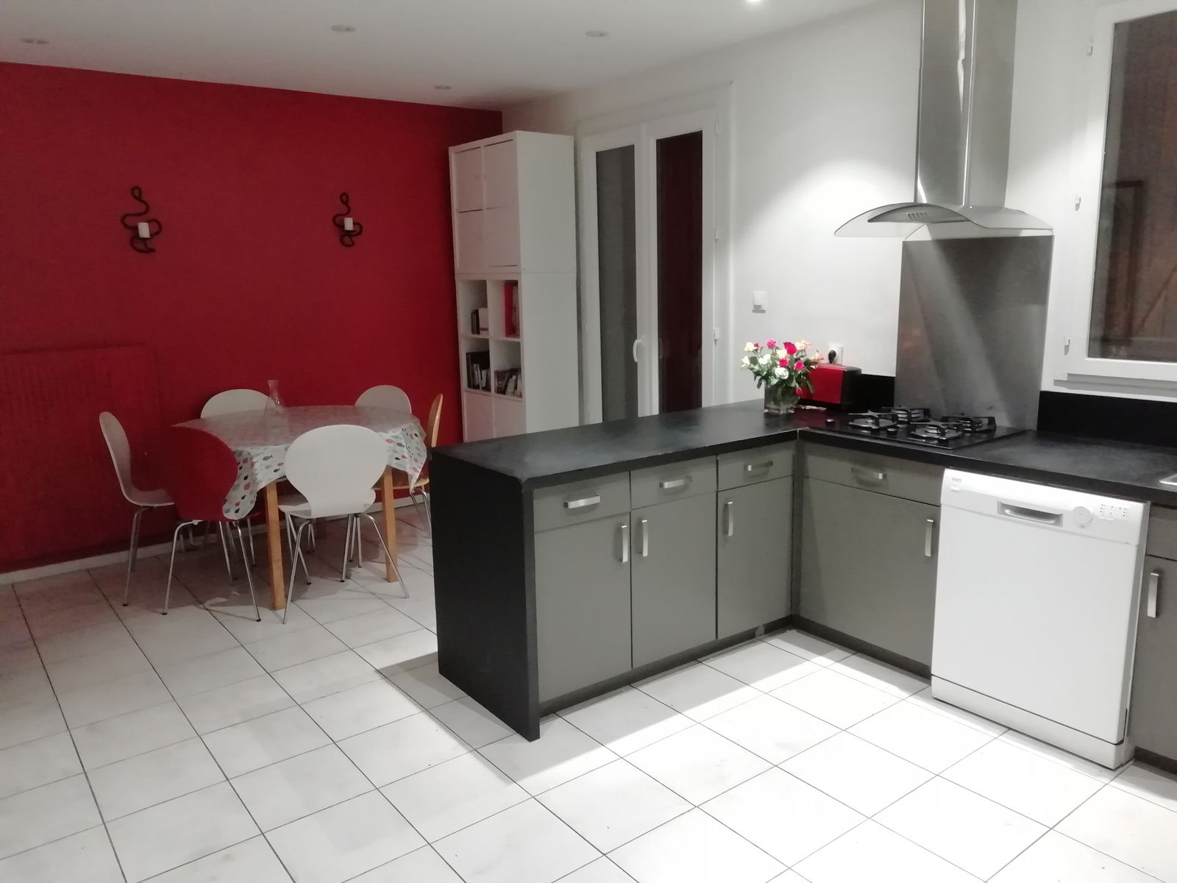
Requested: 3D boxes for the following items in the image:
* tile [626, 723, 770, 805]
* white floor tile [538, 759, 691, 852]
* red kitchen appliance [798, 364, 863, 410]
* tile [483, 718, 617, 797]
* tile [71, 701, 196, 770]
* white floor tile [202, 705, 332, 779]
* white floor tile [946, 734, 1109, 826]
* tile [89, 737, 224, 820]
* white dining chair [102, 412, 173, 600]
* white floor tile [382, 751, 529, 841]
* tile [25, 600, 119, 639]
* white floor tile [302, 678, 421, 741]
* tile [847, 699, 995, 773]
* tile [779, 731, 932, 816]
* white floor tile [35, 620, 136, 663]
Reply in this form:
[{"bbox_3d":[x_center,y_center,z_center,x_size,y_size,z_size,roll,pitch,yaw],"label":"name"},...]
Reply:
[{"bbox_3d":[0.340,0.995,2.731,0.326,0.010,0.326,-9,14,-36],"label":"tile"},{"bbox_3d":[0.074,1.045,2.547,0.333,0.010,0.333,-9,14,-36],"label":"white floor tile"},{"bbox_3d":[1.073,-0.255,4.029,0.160,0.186,0.300,-9,14,-36],"label":"red kitchen appliance"},{"bbox_3d":[-0.130,0.998,2.809,0.333,0.010,0.333,-9,14,-36],"label":"tile"},{"bbox_3d":[-1.533,0.988,2.984,0.326,0.010,0.326,-9,14,-36],"label":"tile"},{"bbox_3d":[-1.071,0.995,2.941,0.331,0.010,0.331,-9,14,-36],"label":"white floor tile"},{"bbox_3d":[1.290,1.003,2.626,0.331,0.010,0.331,-9,14,-36],"label":"white floor tile"},{"bbox_3d":[-1.338,1.038,2.737,0.333,0.010,0.333,-9,14,-36],"label":"tile"},{"bbox_3d":[-2.093,0.273,4.448,0.540,0.885,0.520,-7,12,-26],"label":"white dining chair"},{"bbox_3d":[-0.396,1.043,2.610,0.333,0.010,0.333,-9,14,-36],"label":"white floor tile"},{"bbox_3d":[-2.359,0.811,4.040,0.331,0.010,0.331,-9,14,-36],"label":"tile"},{"bbox_3d":[-0.799,0.945,3.119,0.326,0.010,0.326,-9,14,-36],"label":"white floor tile"},{"bbox_3d":[1.073,0.953,2.866,0.326,0.010,0.326,-9,14,-36],"label":"tile"},{"bbox_3d":[0.812,1.003,2.683,0.333,0.010,0.333,-9,14,-36],"label":"tile"},{"bbox_3d":[-2.154,0.856,3.786,0.331,0.010,0.331,-9,14,-36],"label":"white floor tile"}]

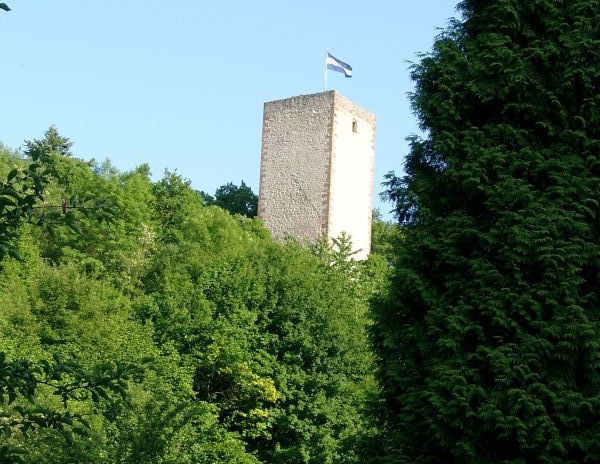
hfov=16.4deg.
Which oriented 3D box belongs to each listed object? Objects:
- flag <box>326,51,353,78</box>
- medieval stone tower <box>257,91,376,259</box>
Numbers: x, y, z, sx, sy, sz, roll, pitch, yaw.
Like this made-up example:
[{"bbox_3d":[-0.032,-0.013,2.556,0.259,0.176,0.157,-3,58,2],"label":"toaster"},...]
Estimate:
[{"bbox_3d":[4.191,-17.599,219.595,2.800,2.350,0.600,9,-18,-19],"label":"flag"},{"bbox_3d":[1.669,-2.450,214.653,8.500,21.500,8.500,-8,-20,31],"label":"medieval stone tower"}]

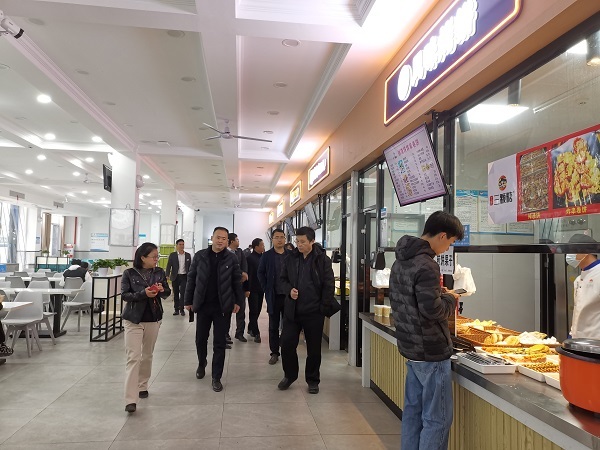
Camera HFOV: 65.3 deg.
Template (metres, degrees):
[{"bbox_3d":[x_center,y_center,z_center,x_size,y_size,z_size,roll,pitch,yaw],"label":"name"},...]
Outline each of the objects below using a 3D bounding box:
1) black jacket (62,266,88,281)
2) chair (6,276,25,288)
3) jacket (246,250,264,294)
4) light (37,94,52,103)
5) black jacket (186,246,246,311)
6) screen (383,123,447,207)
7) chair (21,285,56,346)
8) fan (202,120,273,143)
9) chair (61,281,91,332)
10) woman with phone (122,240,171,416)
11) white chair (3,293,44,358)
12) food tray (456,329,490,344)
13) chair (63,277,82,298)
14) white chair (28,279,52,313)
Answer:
[{"bbox_3d":[-4.880,1.174,10.165,0.540,0.480,0.380,1,-3,8],"label":"black jacket"},{"bbox_3d":[-5.951,1.497,9.920,0.480,0.820,0.530,2,-3,-7],"label":"chair"},{"bbox_3d":[-0.700,0.774,7.622,0.500,0.710,0.310,4,-4,-38],"label":"jacket"},{"bbox_3d":[-3.503,-1.730,6.411,0.190,0.060,0.190,2,-3,-7],"label":"light"},{"bbox_3d":[-0.919,0.597,5.030,0.650,0.700,0.340,2,-3,-10],"label":"black jacket"},{"bbox_3d":[0.916,-0.442,3.744,0.050,0.530,0.940,-16,-1,-8],"label":"screen"},{"bbox_3d":[-3.790,1.363,6.813,0.460,0.820,0.520,1,-3,-5],"label":"chair"},{"bbox_3d":[-0.920,-1.424,6.869,1.100,0.300,1.140,2,-3,-7],"label":"fan"},{"bbox_3d":[-3.913,1.450,8.407,0.460,0.820,0.520,0,-3,11],"label":"chair"},{"bbox_3d":[-1.469,0.923,4.447,0.460,1.530,0.400,4,-4,-41],"label":"woman with phone"},{"bbox_3d":[-3.773,1.350,6.381,0.480,0.820,0.550,2,-3,-7],"label":"white chair"},{"bbox_3d":[1.399,0.895,3.664,0.310,0.090,0.480,2,-3,-7],"label":"food tray"},{"bbox_3d":[-4.795,1.532,10.097,0.480,0.820,0.530,2,-3,-7],"label":"chair"},{"bbox_3d":[-4.711,1.427,8.266,0.460,0.820,0.520,2,-3,-10],"label":"white chair"}]

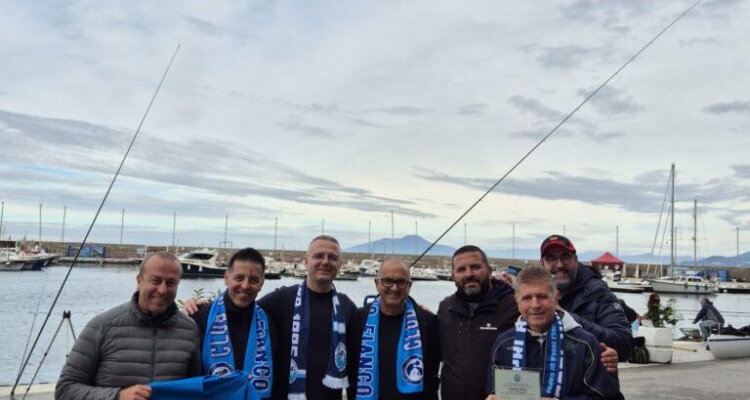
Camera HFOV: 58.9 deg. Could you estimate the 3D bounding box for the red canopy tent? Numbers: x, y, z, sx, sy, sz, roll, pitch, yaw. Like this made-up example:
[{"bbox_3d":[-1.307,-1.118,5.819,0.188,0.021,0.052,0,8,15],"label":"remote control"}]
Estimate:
[{"bbox_3d":[29.802,8.322,85.139,3.300,3.200,3.300,0,-6,25],"label":"red canopy tent"}]

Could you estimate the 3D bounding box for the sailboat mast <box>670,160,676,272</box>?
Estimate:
[{"bbox_3d":[34.761,2.257,77.574,0.250,13.160,0.250,2,-5,0],"label":"sailboat mast"}]

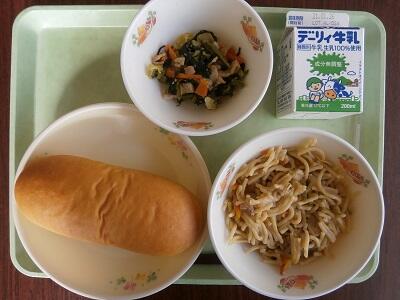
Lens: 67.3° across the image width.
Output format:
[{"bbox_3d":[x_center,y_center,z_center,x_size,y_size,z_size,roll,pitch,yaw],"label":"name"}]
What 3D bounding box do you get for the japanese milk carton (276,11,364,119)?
[{"bbox_3d":[0.106,-0.078,0.274,0.057,0.056,0.094,1,90,0],"label":"japanese milk carton"}]

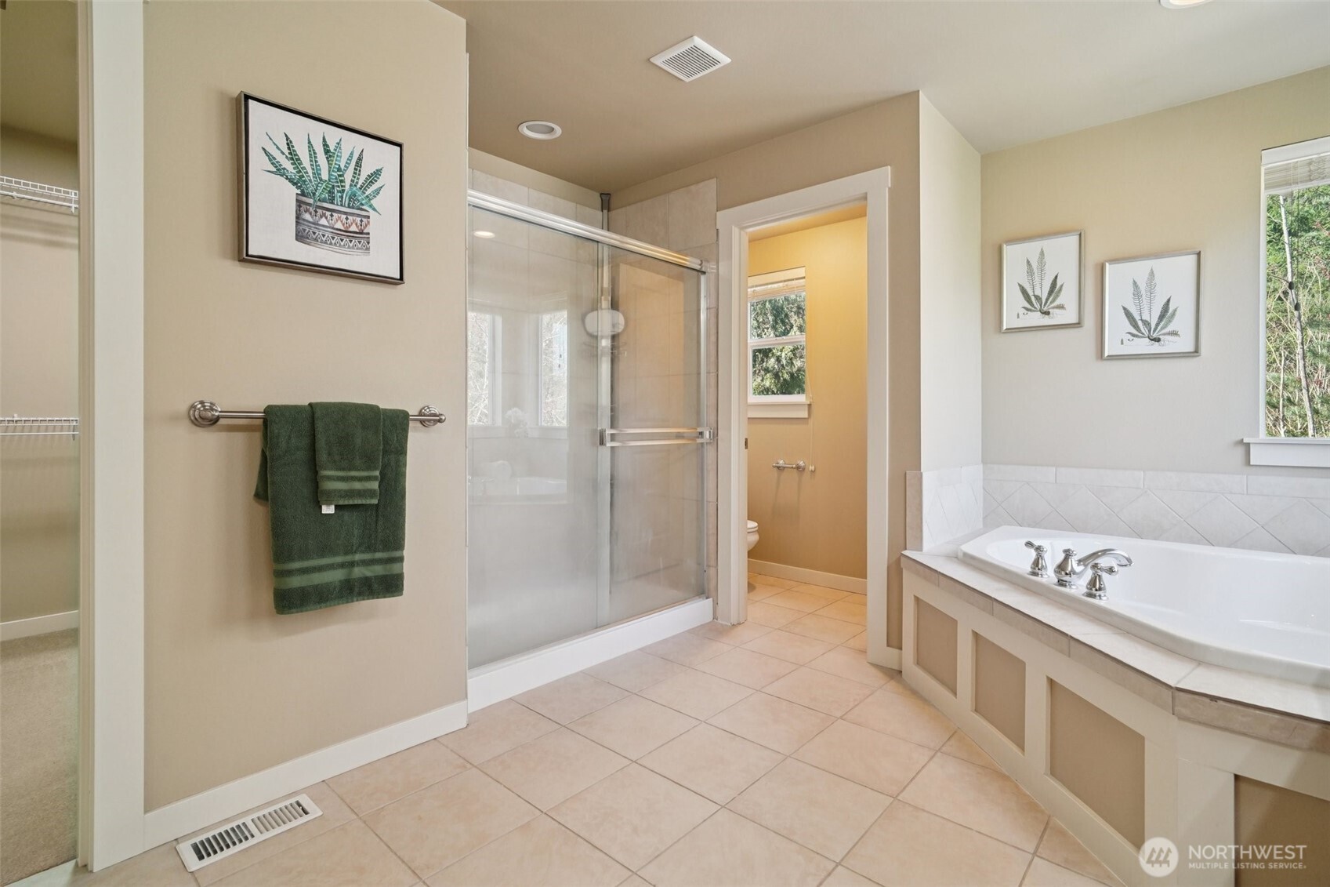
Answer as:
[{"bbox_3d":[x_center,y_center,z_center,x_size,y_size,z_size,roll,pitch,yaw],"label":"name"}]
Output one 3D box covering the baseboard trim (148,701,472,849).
[{"bbox_3d":[-0.998,0.953,1.778,0.015,0.092,0.862,0,1,42],"label":"baseboard trim"}]

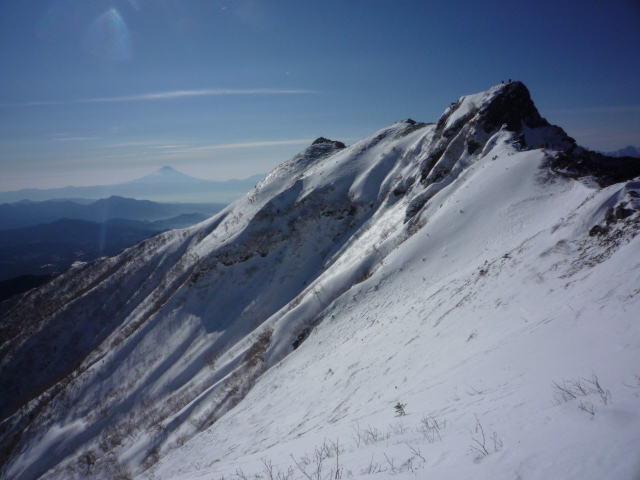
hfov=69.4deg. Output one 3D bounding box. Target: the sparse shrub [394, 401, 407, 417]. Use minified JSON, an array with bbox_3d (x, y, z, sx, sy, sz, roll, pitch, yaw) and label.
[{"bbox_3d":[1.567,3.281,9.000,0.230,0.300,0.220,-1,9,10],"label":"sparse shrub"}]

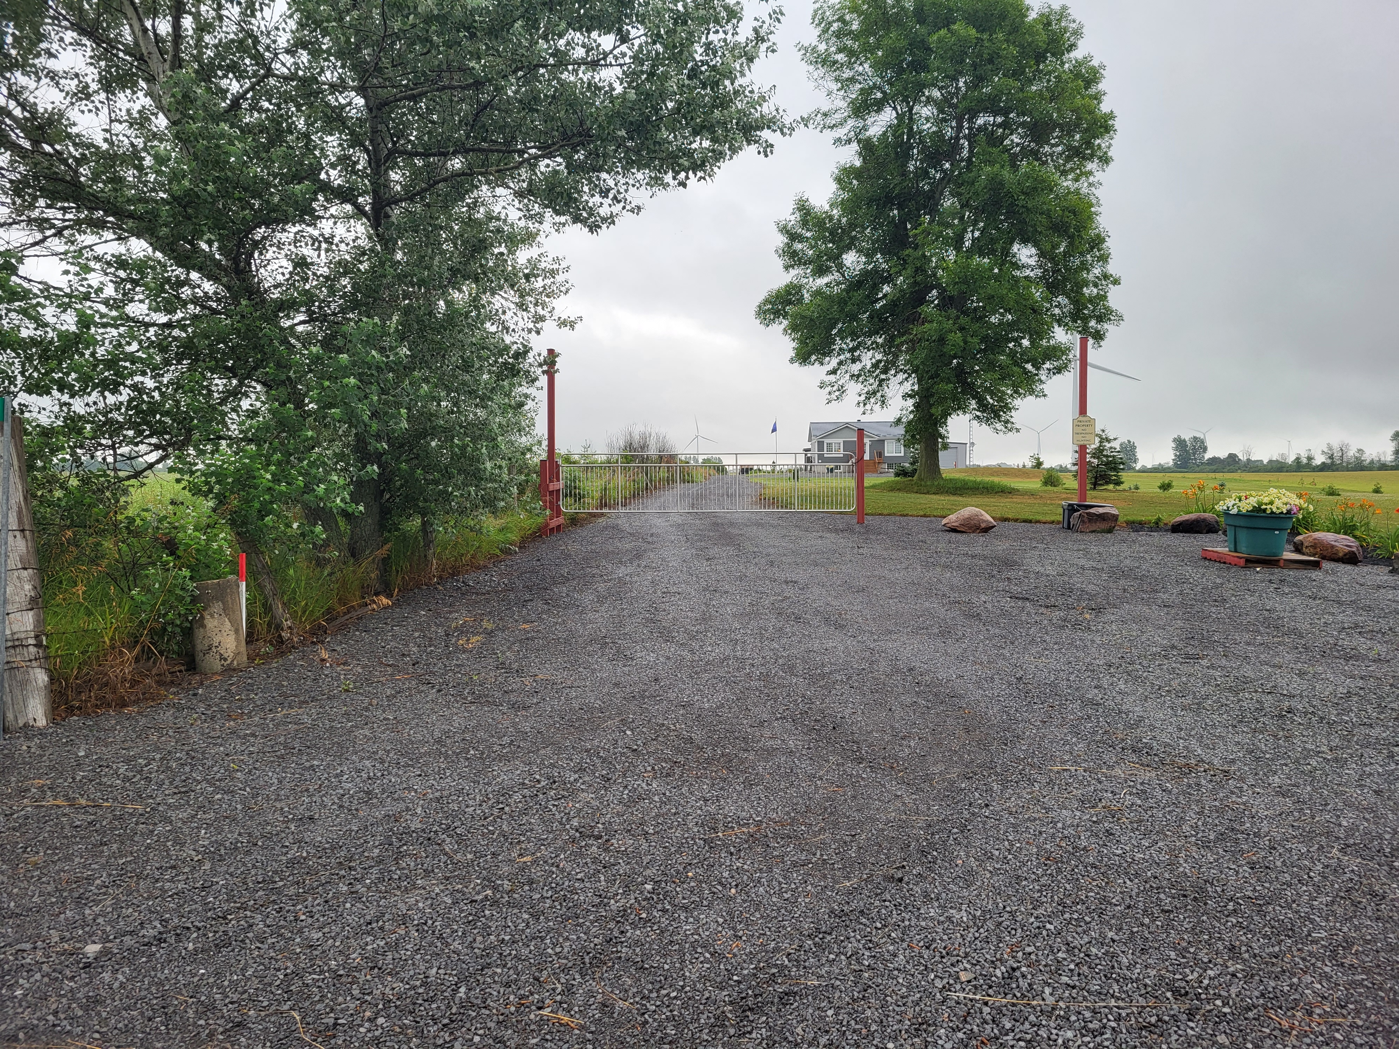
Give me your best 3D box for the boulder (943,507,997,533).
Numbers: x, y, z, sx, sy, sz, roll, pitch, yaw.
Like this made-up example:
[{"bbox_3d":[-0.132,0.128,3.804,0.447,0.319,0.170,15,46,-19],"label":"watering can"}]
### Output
[{"bbox_3d":[5.074,-0.076,19.750,0.980,0.440,0.650,0,3,5],"label":"boulder"}]

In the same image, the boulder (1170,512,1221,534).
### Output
[{"bbox_3d":[9.269,-0.020,19.650,0.880,0.350,0.600,0,3,10],"label":"boulder"}]

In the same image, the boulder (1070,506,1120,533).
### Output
[{"bbox_3d":[7.414,-0.080,19.700,0.840,0.440,0.580,0,3,5],"label":"boulder"}]

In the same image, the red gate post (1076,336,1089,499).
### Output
[{"bbox_3d":[7.772,-1.883,21.300,0.145,3.830,0.145,0,3,0],"label":"red gate post"}]

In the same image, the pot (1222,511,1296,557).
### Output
[{"bbox_3d":[7.722,0.131,14.500,0.880,0.560,0.880,1,4,28],"label":"pot"}]

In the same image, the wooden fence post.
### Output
[{"bbox_3d":[-4.017,0.259,6.150,0.250,1.830,0.250,-4,4,-33],"label":"wooden fence post"}]

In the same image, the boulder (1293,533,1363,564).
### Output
[{"bbox_3d":[8.911,0.330,14.900,0.860,0.400,0.600,1,3,22],"label":"boulder"}]

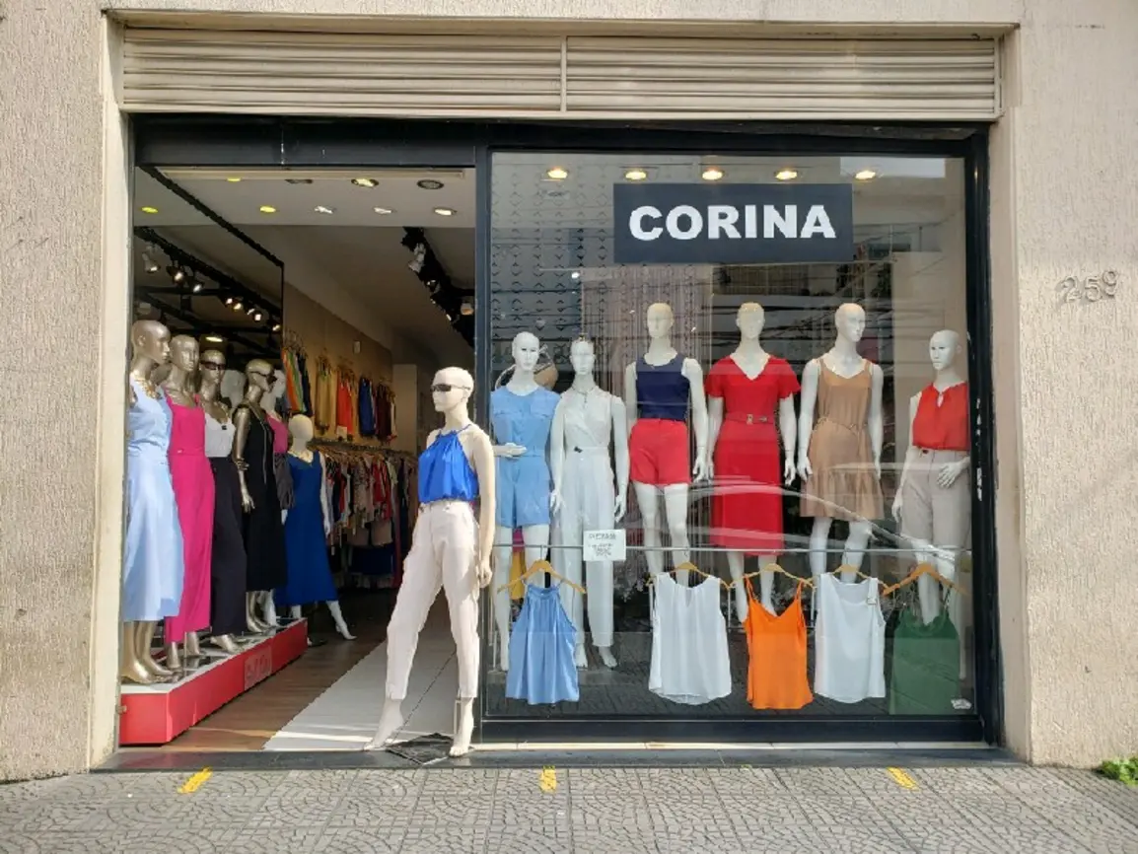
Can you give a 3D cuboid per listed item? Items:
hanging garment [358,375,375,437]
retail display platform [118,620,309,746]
[{"bbox_3d":[-2.109,-0.210,8.896,0.140,0.610,0.420,0,-2,1],"label":"hanging garment"},{"bbox_3d":[-2.170,1.466,5.193,0.475,0.240,2.100,0,-3,0],"label":"retail display platform"}]

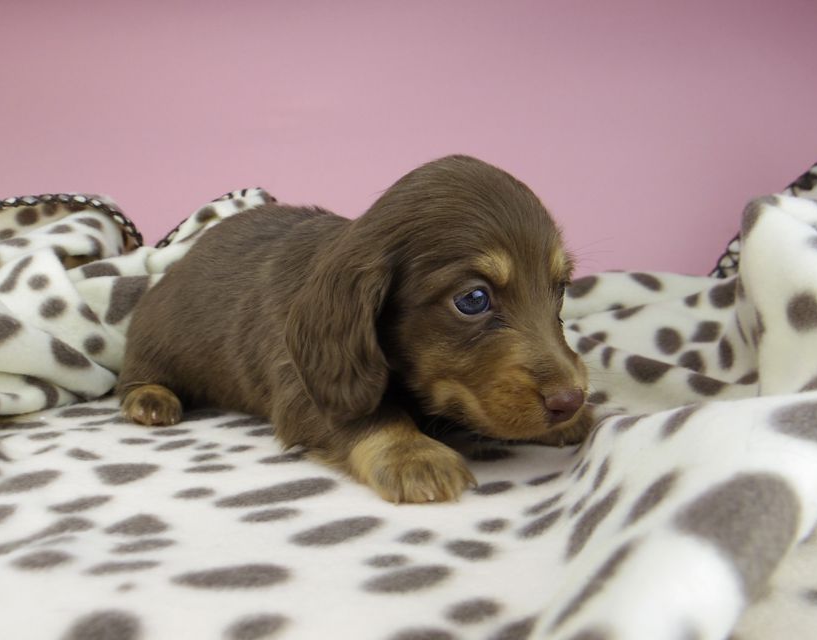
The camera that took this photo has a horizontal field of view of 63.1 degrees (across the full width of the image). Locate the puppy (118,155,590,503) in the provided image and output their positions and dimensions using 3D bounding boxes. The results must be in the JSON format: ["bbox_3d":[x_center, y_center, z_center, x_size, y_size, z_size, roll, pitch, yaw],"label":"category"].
[{"bbox_3d":[-0.040,-0.008,0.334,0.237,0.124,0.124,4,6,40],"label":"puppy"}]

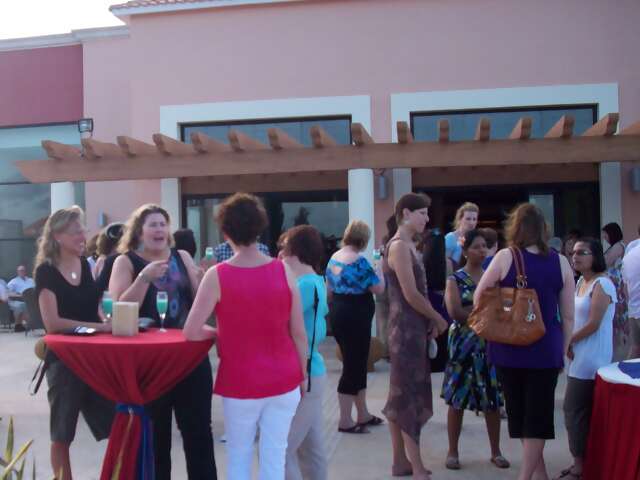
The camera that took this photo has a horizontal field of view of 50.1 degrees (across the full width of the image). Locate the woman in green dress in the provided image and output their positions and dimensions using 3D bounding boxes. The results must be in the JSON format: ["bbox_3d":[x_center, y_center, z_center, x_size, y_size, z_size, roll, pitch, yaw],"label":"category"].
[{"bbox_3d":[1.032,0.705,4.579,0.470,1.590,0.370,-1,-1,-25],"label":"woman in green dress"}]

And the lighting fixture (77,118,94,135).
[{"bbox_3d":[-3.010,-1.460,8.800,0.200,0.200,0.150,-1,-1,3],"label":"lighting fixture"}]

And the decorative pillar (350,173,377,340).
[{"bbox_3d":[0.530,0.278,8.388,0.310,2.300,0.310,-1,-1,10],"label":"decorative pillar"}]

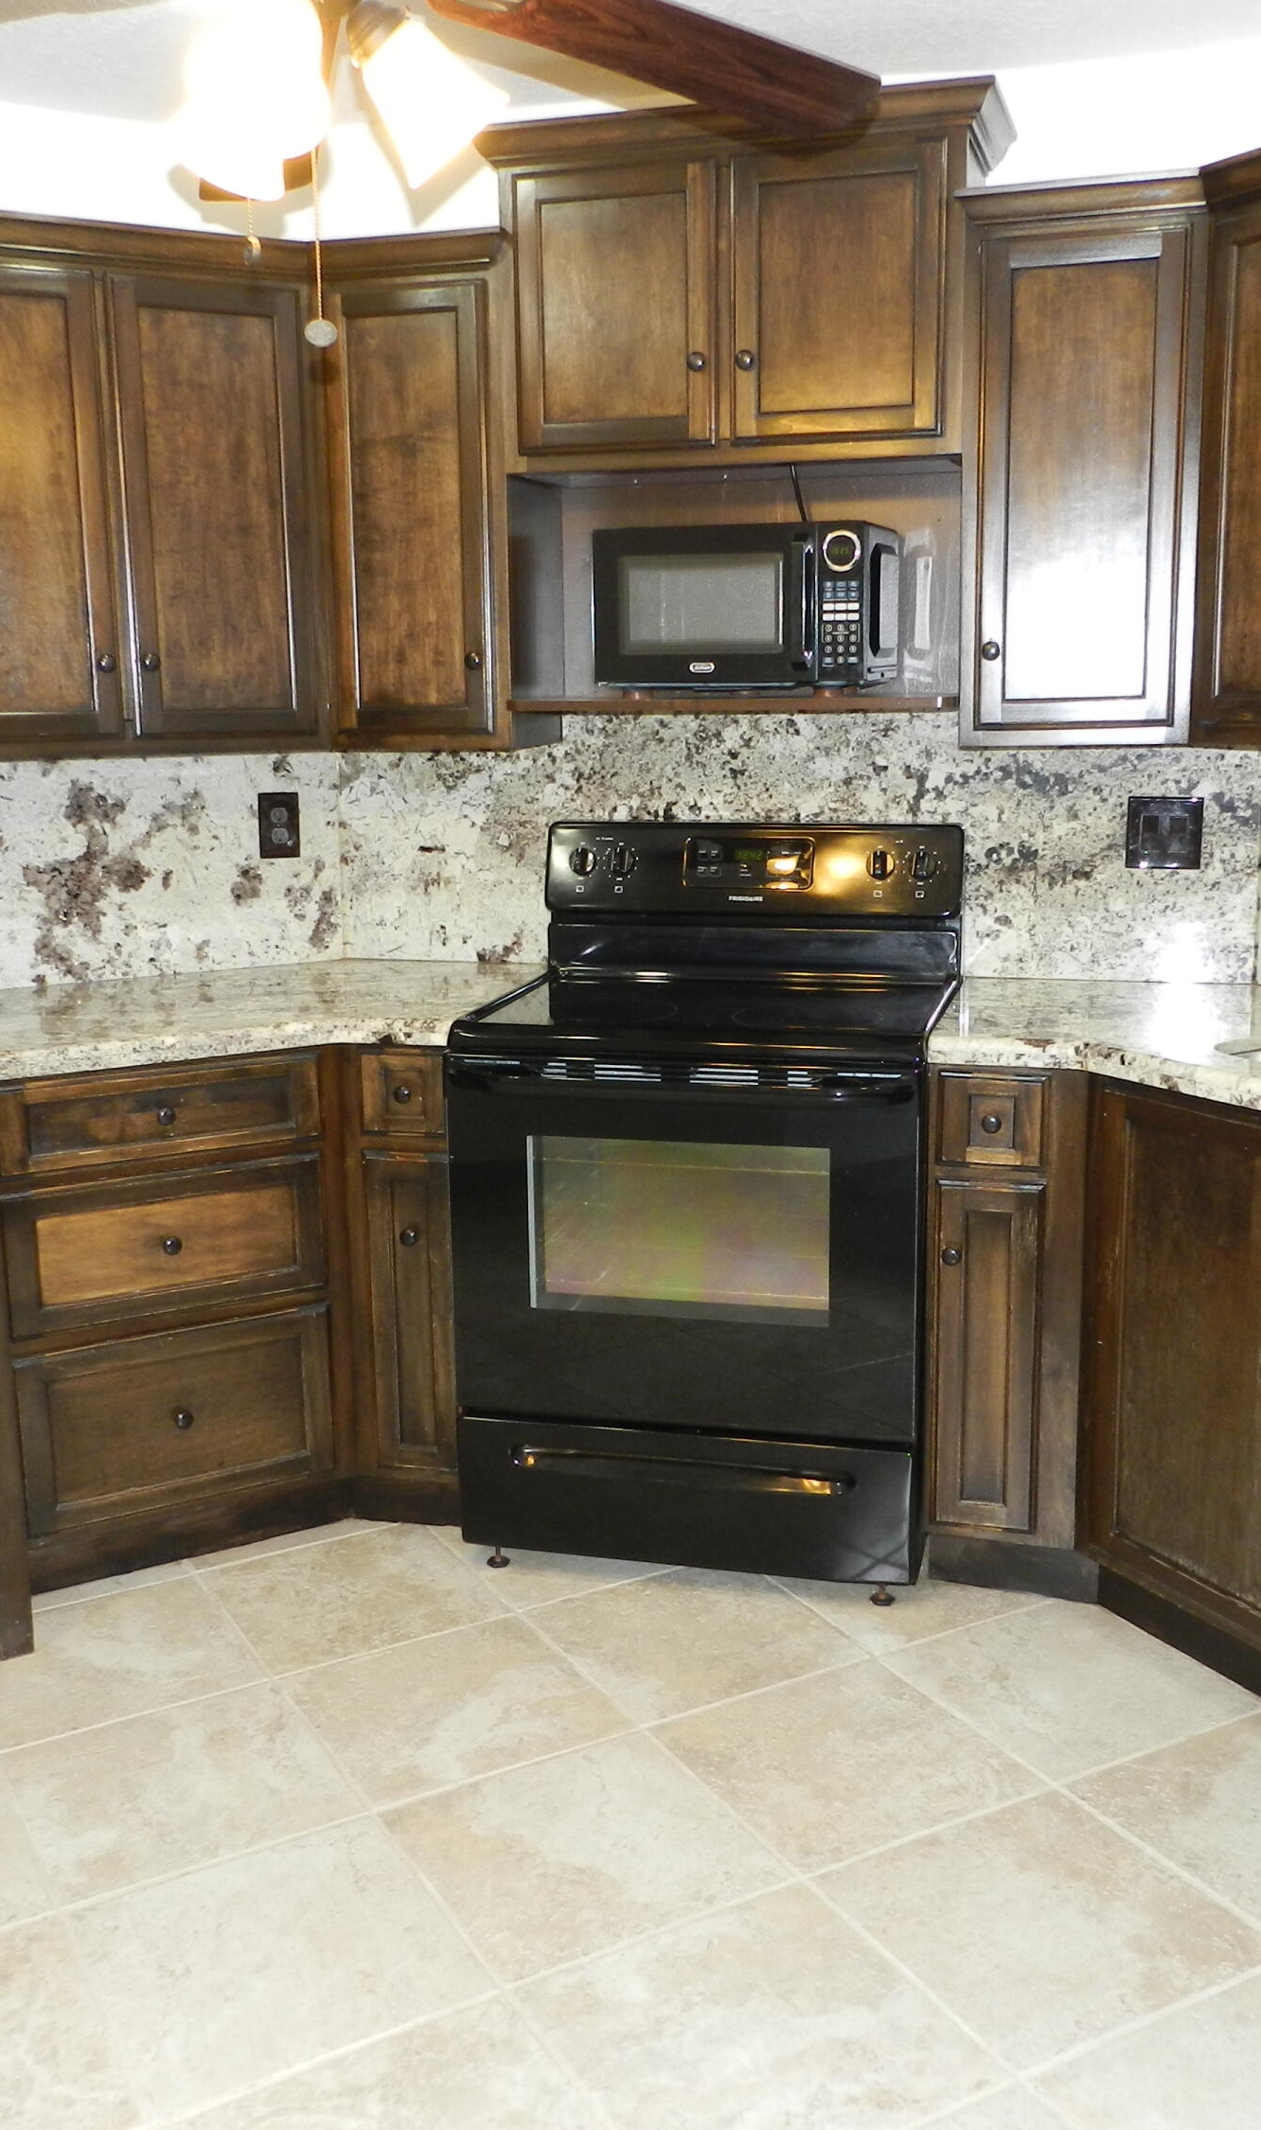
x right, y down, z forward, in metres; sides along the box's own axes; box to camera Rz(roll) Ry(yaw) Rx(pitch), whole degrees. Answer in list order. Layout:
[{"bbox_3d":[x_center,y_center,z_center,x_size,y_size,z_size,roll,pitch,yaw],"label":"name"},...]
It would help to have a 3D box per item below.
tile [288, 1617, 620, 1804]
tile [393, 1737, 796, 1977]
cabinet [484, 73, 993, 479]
[{"bbox_3d":[-0.255,0.924,2.716,0.395,0.012,0.395,-7,12,-28],"label":"tile"},{"bbox_3d":[-0.061,0.990,2.383,0.402,0.011,0.398,-7,13,-28],"label":"tile"},{"bbox_3d":[0.195,-1.278,3.179,0.830,0.550,0.380,2,11,16],"label":"cabinet"}]

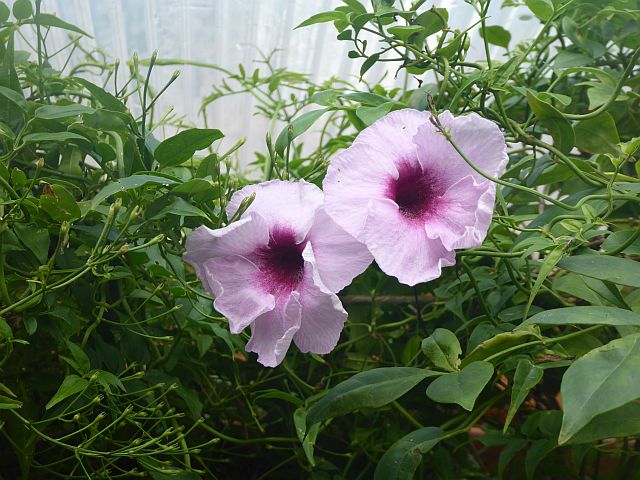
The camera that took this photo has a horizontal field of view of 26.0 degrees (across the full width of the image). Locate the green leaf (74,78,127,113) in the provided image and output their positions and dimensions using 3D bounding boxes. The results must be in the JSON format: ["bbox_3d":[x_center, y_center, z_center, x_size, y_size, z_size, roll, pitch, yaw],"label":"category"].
[{"bbox_3d":[-0.100,-0.066,0.630,0.028,0.006,0.013,32,33,0],"label":"green leaf"}]

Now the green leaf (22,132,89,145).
[{"bbox_3d":[-0.117,-0.045,0.614,0.034,0.005,0.015,-1,16,19],"label":"green leaf"}]

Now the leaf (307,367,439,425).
[{"bbox_3d":[0.020,0.058,0.520,0.057,0.009,0.022,-15,34,-22],"label":"leaf"}]

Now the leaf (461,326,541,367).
[{"bbox_3d":[0.070,0.041,0.538,0.034,0.007,0.017,-20,37,-9],"label":"leaf"}]

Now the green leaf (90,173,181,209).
[{"bbox_3d":[-0.075,-0.020,0.564,0.039,0.007,0.019,-16,23,-24],"label":"green leaf"}]

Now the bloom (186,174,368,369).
[{"bbox_3d":[-0.016,0.013,0.550,0.070,0.070,0.050,2,5,10],"label":"bloom"}]

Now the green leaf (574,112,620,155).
[{"bbox_3d":[0.121,-0.047,0.606,0.025,0.019,0.005,37,-13,13],"label":"green leaf"}]

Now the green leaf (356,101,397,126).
[{"bbox_3d":[0.024,-0.054,0.593,0.020,0.006,0.015,-33,47,-32],"label":"green leaf"}]

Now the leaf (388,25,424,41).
[{"bbox_3d":[0.038,-0.092,0.614,0.020,0.005,0.013,-9,32,-33],"label":"leaf"}]

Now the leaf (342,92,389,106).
[{"bbox_3d":[0.020,-0.061,0.606,0.021,0.005,0.014,9,23,-15],"label":"leaf"}]

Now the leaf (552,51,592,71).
[{"bbox_3d":[0.121,-0.086,0.667,0.024,0.005,0.015,-2,34,-27],"label":"leaf"}]

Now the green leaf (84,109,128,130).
[{"bbox_3d":[-0.095,-0.053,0.614,0.026,0.006,0.018,9,35,24],"label":"green leaf"}]

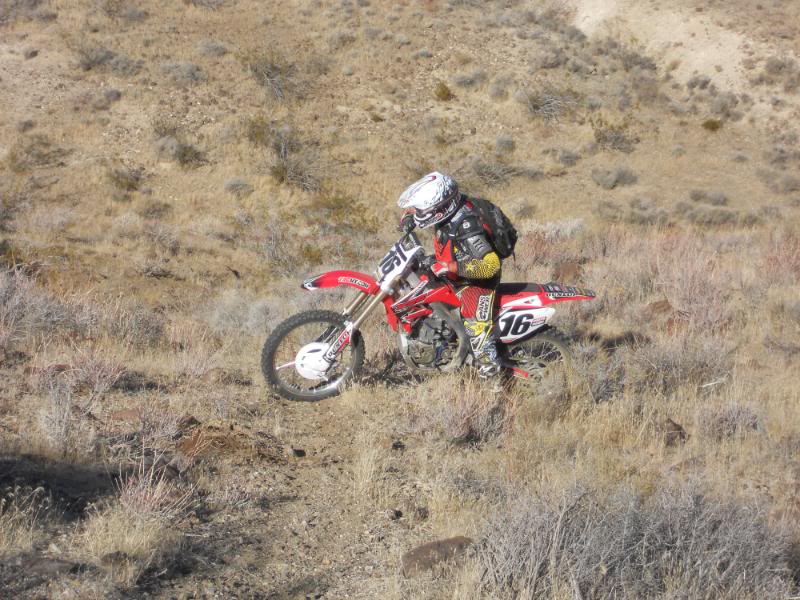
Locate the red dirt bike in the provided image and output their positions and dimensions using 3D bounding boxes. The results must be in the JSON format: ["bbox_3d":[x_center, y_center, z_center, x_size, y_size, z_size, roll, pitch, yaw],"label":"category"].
[{"bbox_3d":[0.195,0.142,16.500,2.160,1.240,0.810,5,17,-5],"label":"red dirt bike"}]

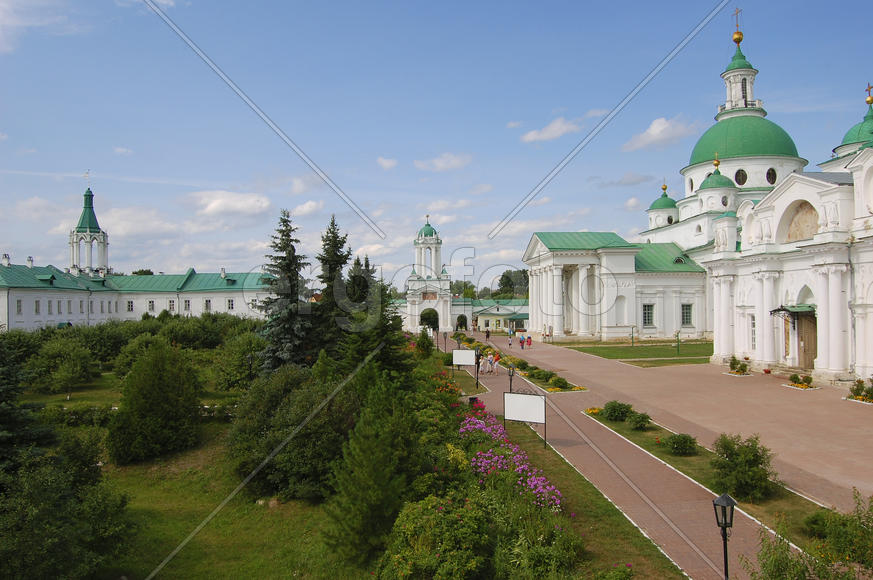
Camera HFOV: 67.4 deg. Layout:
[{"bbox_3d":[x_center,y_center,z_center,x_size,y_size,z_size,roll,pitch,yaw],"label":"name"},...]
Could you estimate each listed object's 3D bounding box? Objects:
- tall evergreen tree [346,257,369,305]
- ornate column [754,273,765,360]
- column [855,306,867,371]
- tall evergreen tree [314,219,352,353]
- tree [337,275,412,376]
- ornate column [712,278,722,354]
[{"bbox_3d":[-6.600,1.600,54.000,2.800,8.800,2.800,0,-1,-4],"label":"tall evergreen tree"},{"bbox_3d":[24.946,2.065,50.400,0.850,6.700,0.850,0,-2,-1],"label":"ornate column"},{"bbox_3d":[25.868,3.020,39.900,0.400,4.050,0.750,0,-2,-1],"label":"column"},{"bbox_3d":[-7.000,0.400,44.000,3.500,11.000,3.500,0,-1,-4],"label":"tall evergreen tree"},{"bbox_3d":[-3.540,2.650,38.000,4.200,6.600,4.200,0,-1,-4],"label":"tree"},{"bbox_3d":[24.768,2.291,57.400,0.850,6.700,0.850,0,-2,-1],"label":"ornate column"}]

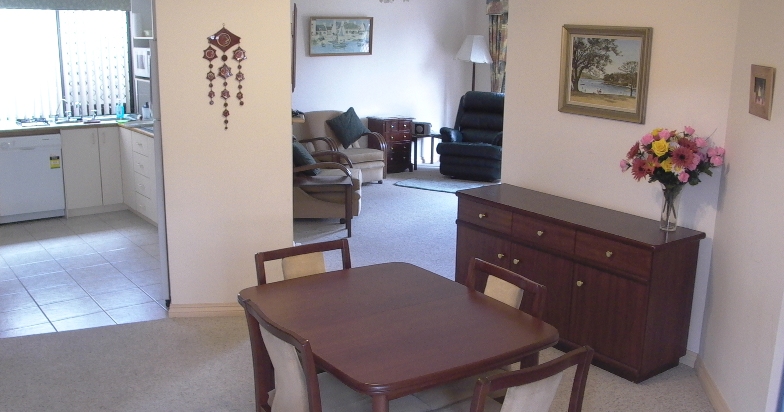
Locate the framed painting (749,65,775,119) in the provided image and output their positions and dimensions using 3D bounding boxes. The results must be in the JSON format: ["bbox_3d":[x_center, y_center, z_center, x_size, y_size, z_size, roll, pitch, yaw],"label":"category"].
[{"bbox_3d":[1.621,-0.497,3.262,0.020,0.220,0.270,3,13,7],"label":"framed painting"}]

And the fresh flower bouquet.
[{"bbox_3d":[1.548,-0.133,4.145,0.430,0.570,0.530,-9,16,-35],"label":"fresh flower bouquet"}]

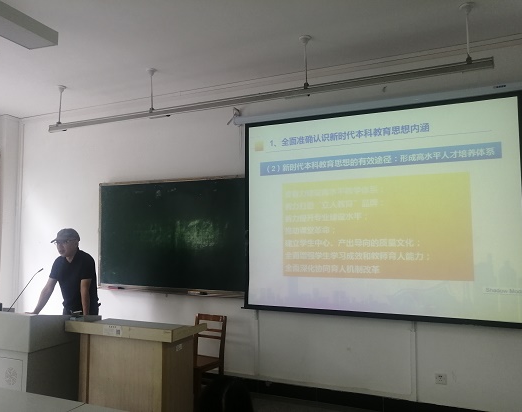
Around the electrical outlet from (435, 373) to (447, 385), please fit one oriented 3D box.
[{"bbox_3d":[1.533,1.473,3.640,0.086,0.086,0.012,-2,-5,24],"label":"electrical outlet"}]

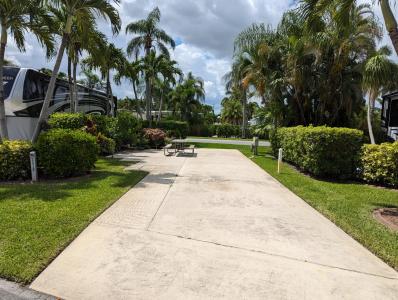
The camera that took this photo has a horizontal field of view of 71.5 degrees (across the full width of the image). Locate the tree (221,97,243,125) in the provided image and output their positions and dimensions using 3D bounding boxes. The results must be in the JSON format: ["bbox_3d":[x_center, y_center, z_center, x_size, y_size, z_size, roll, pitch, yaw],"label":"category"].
[{"bbox_3d":[4.115,-4.286,34.747,2.900,4.900,2.900,0,6,0],"label":"tree"}]

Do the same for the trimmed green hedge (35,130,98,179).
[{"bbox_3d":[-4.457,0.063,9.298,1.850,1.400,1.700,0,5,0],"label":"trimmed green hedge"}]

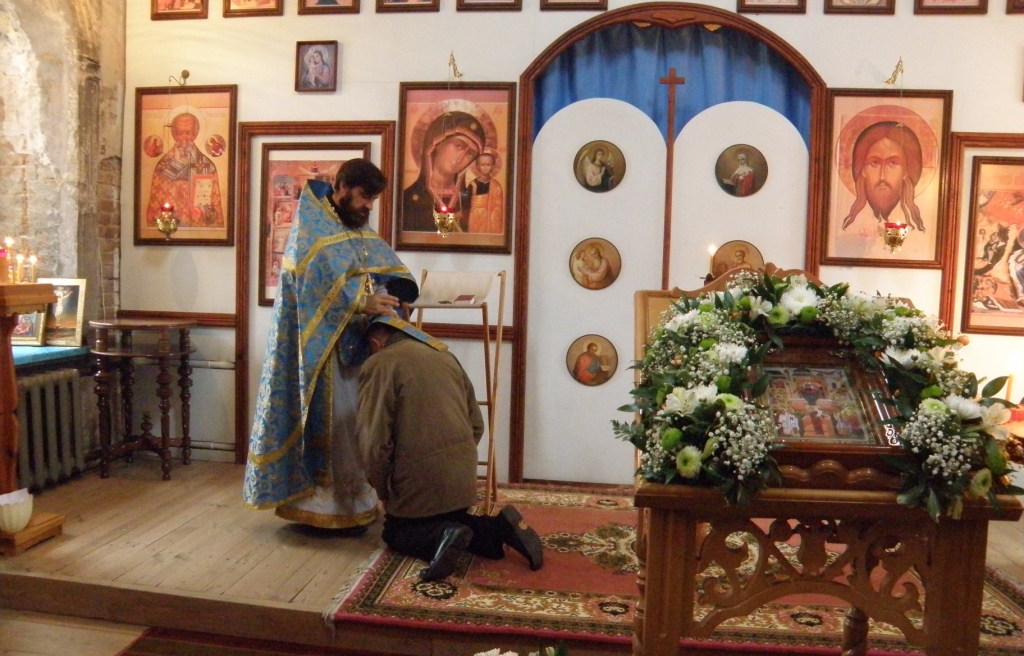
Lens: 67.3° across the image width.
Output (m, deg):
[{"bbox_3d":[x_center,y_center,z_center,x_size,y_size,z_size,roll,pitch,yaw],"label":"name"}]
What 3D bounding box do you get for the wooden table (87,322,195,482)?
[{"bbox_3d":[-2.056,0.389,4.308,0.575,0.865,0.575,2,4,-3],"label":"wooden table"}]

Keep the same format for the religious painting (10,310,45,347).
[{"bbox_3d":[-2.780,-0.026,4.377,0.230,0.270,0.025,2,-4,-3],"label":"religious painting"}]

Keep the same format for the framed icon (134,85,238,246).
[{"bbox_3d":[-1.935,-0.952,4.527,0.655,0.950,0.035,2,4,7],"label":"framed icon"}]

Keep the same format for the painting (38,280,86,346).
[{"bbox_3d":[-2.629,-0.090,4.483,0.270,0.385,0.030,2,-4,-3],"label":"painting"}]

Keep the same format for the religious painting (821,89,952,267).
[{"bbox_3d":[2.048,-0.816,4.200,0.670,0.980,0.040,2,4,7],"label":"religious painting"}]

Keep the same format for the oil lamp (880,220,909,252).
[{"bbox_3d":[2.002,-0.479,4.025,0.130,0.165,0.130,2,4,7],"label":"oil lamp"}]

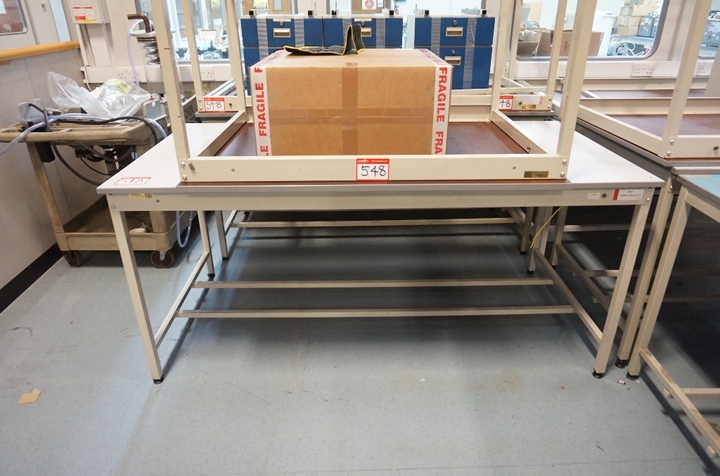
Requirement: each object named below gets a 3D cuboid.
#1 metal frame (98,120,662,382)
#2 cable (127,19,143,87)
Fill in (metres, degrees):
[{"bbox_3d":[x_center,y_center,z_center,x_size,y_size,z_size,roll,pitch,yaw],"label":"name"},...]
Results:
[{"bbox_3d":[0.071,0.011,2.145,1.830,0.840,0.915,-1,26,0],"label":"metal frame"},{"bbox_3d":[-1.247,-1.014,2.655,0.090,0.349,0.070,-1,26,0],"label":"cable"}]

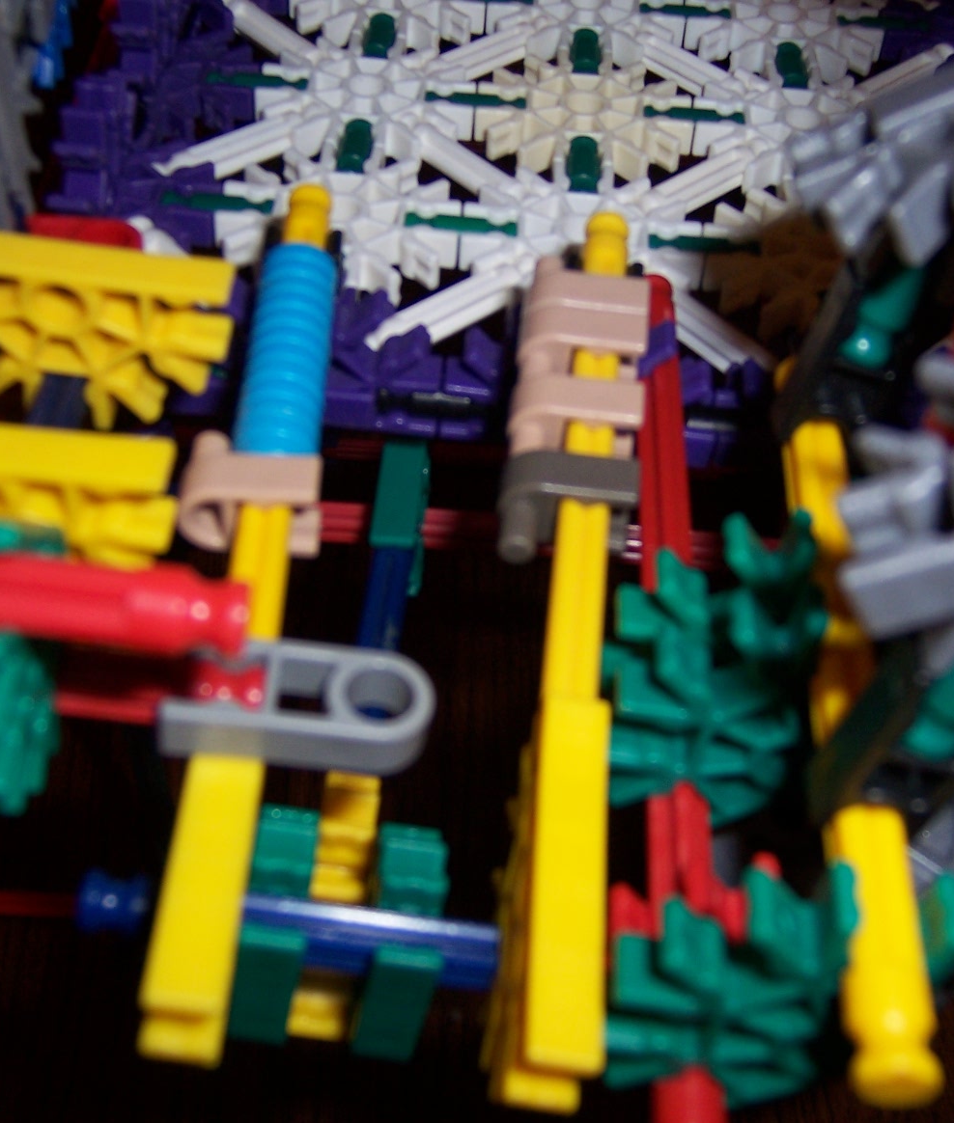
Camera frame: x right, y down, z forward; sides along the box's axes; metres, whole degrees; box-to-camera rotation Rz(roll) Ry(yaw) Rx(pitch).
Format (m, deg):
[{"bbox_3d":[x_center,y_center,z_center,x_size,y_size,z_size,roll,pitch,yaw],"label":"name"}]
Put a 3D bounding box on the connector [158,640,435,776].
[{"bbox_3d":[-0.016,0.013,0.131,0.024,0.006,0.010,9,48,-3],"label":"connector"}]

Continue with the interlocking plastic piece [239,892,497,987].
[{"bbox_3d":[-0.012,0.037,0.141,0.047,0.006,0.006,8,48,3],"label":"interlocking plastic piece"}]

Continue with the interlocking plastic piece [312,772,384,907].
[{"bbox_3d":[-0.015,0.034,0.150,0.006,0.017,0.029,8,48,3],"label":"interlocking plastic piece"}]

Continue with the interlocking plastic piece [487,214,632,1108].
[{"bbox_3d":[0.012,0.002,0.159,0.007,0.018,0.114,6,51,1],"label":"interlocking plastic piece"}]

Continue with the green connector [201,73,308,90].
[{"bbox_3d":[-0.038,-0.081,0.247,0.017,0.006,0.006,4,47,0],"label":"green connector"}]

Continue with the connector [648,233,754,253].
[{"bbox_3d":[0.035,-0.047,0.221,0.017,0.006,0.006,4,48,0],"label":"connector"}]

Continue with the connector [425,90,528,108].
[{"bbox_3d":[0.000,-0.078,0.247,0.017,0.006,0.006,4,47,0],"label":"connector"}]

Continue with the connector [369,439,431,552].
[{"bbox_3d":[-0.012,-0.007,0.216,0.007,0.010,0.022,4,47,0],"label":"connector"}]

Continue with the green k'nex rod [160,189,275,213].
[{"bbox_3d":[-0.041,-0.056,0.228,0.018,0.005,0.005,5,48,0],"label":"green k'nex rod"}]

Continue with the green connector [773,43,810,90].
[{"bbox_3d":[0.057,-0.088,0.259,0.006,0.006,0.017,4,48,0],"label":"green connector"}]

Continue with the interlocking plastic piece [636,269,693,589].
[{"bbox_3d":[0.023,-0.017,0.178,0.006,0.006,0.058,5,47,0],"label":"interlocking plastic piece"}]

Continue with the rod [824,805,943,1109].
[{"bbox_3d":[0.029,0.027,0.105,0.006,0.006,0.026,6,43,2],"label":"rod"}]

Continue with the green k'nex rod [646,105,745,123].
[{"bbox_3d":[0.037,-0.075,0.246,0.017,0.006,0.006,4,48,0],"label":"green k'nex rod"}]

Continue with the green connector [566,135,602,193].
[{"bbox_3d":[0.017,-0.063,0.234,0.006,0.006,0.017,4,47,0],"label":"green connector"}]

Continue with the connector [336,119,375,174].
[{"bbox_3d":[-0.020,-0.065,0.234,0.006,0.006,0.017,4,48,0],"label":"connector"}]

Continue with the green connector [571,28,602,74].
[{"bbox_3d":[0.020,-0.090,0.259,0.006,0.006,0.017,4,47,0],"label":"green connector"}]

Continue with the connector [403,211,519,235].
[{"bbox_3d":[-0.002,-0.050,0.221,0.017,0.006,0.006,4,48,0],"label":"connector"}]

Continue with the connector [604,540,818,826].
[{"bbox_3d":[0.023,0.012,0.138,0.020,0.025,0.015,4,47,0],"label":"connector"}]

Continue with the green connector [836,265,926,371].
[{"bbox_3d":[0.043,-0.027,0.145,0.006,0.017,0.006,13,47,-10],"label":"green connector"}]

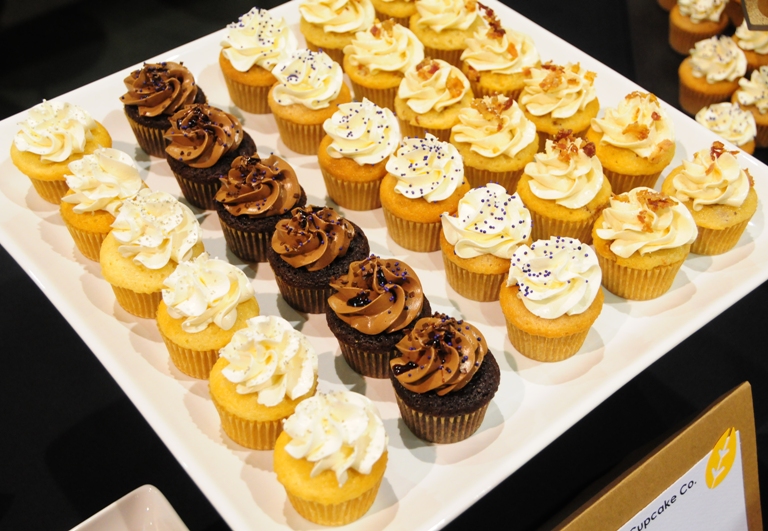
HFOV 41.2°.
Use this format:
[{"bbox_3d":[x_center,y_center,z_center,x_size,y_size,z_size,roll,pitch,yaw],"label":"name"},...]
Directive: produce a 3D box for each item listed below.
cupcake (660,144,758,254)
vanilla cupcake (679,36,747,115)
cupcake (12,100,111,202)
[{"bbox_3d":[0.177,-0.037,0.548,0.050,0.056,0.050,3,45,0],"label":"cupcake"},{"bbox_3d":[0.243,-0.141,0.756,0.049,0.054,0.049,3,45,0],"label":"vanilla cupcake"},{"bbox_3d":[-0.173,-0.064,0.547,0.051,0.054,0.051,1,46,-1],"label":"cupcake"}]

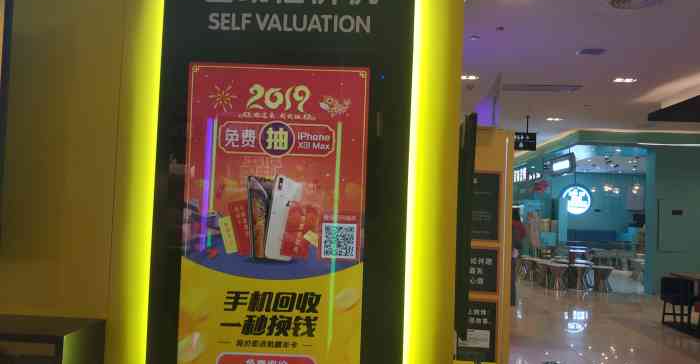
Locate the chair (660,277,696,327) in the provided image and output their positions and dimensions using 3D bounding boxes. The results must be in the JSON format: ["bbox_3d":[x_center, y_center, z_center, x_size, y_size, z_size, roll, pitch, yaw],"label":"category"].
[{"bbox_3d":[5.021,1.787,8.323,0.460,0.720,0.460,2,-3,-11],"label":"chair"}]

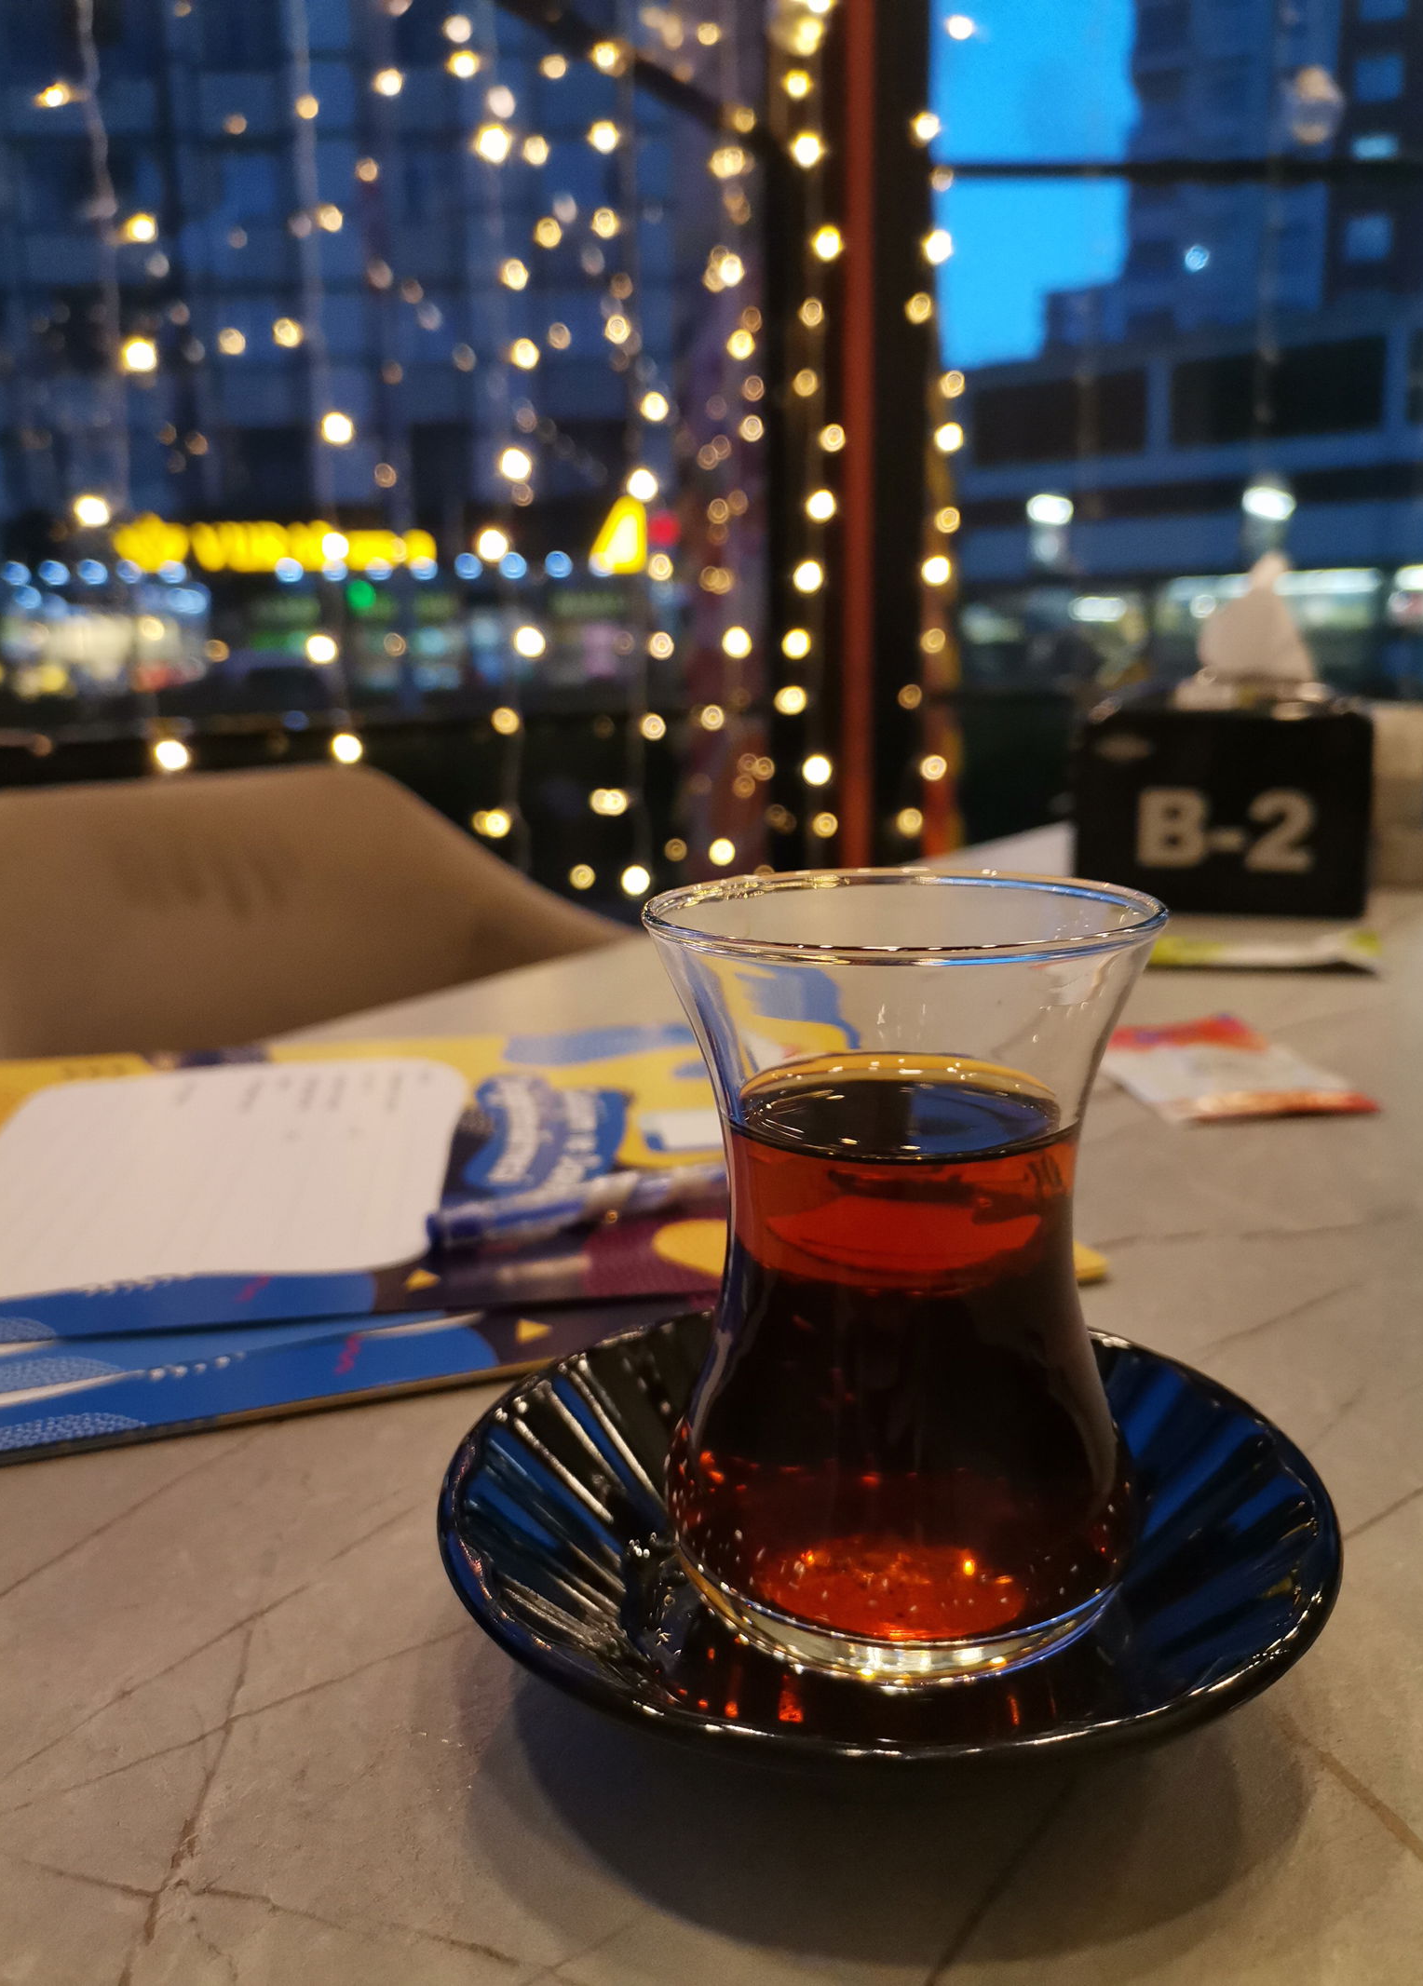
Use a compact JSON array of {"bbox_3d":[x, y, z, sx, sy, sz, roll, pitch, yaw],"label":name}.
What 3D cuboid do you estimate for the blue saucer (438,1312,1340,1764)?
[{"bbox_3d":[0.023,0.071,0.194,0.109,0.020,0.109,-1,12,0],"label":"blue saucer"}]

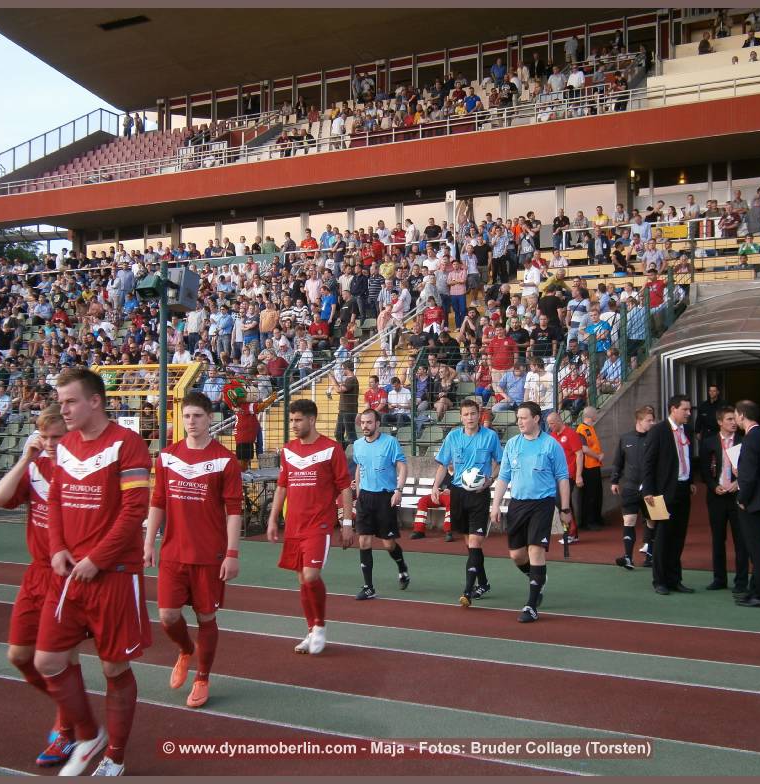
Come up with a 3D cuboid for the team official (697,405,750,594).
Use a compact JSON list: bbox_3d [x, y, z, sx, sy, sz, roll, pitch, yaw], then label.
[{"bbox_3d":[3.402,1.038,10.655,0.520,1.811,0.400,0,-1,9],"label":"team official"}]

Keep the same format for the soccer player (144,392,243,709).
[{"bbox_3d":[-1.084,0.898,6.386,0.540,1.790,0.520,0,-2,14],"label":"soccer player"}]

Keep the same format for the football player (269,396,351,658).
[{"bbox_3d":[-0.497,0.942,7.729,0.580,1.791,0.420,-1,-2,26],"label":"football player"}]

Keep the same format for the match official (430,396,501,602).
[{"bbox_3d":[0.831,0.997,9.953,0.600,1.857,0.550,0,-1,16],"label":"match official"}]

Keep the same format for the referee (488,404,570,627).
[{"bbox_3d":[1.309,1.001,9.431,0.620,1.828,0.580,0,-1,25],"label":"referee"}]

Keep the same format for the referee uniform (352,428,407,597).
[{"bbox_3d":[0.006,1.049,10.330,0.490,1.765,0.550,-1,-1,31],"label":"referee uniform"}]

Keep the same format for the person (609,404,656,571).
[{"bbox_3d":[2.935,1.083,12.408,0.570,1.834,0.480,0,-2,9],"label":"person"}]

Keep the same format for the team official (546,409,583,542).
[{"bbox_3d":[2.544,1.155,14.871,0.420,1.747,0.480,1,-2,-41],"label":"team official"}]

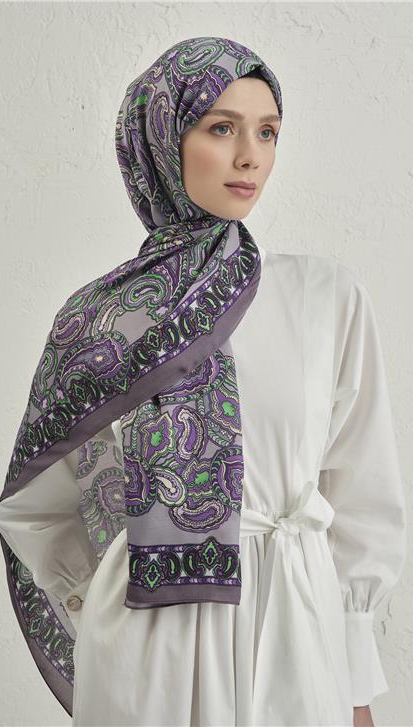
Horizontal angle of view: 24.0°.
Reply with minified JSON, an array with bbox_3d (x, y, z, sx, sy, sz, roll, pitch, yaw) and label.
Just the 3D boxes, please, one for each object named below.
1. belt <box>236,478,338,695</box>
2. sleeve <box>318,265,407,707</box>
[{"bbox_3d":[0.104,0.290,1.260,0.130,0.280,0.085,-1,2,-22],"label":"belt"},{"bbox_3d":[0.216,0.167,1.340,0.125,0.600,0.165,-1,2,-22],"label":"sleeve"}]

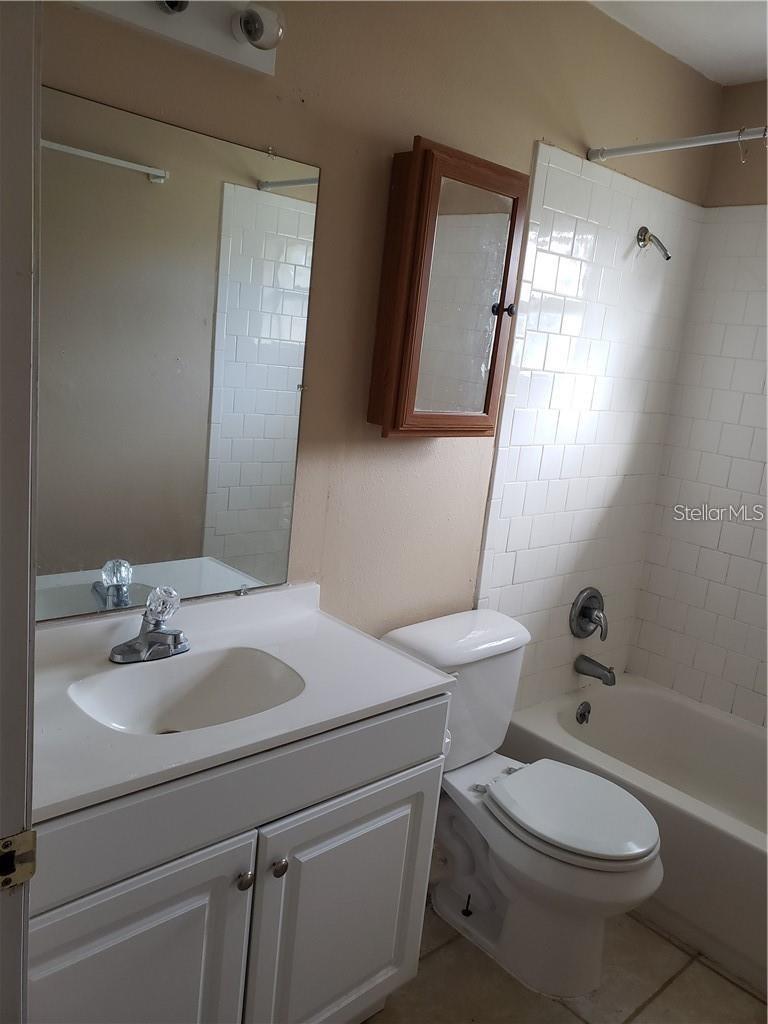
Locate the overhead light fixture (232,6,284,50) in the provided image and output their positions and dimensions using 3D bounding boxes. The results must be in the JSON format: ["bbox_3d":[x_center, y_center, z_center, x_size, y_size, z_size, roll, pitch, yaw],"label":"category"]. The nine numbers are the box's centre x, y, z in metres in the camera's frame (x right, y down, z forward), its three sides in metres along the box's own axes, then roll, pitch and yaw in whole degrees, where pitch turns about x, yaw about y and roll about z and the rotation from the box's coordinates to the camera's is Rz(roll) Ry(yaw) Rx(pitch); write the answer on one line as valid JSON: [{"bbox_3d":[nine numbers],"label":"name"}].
[{"bbox_3d":[-0.230,-0.876,1.388,0.070,0.068,0.100,-5,15,-42],"label":"overhead light fixture"}]

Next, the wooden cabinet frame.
[{"bbox_3d":[0.161,-0.511,1.873,0.392,0.650,0.120,-5,15,-42],"label":"wooden cabinet frame"}]

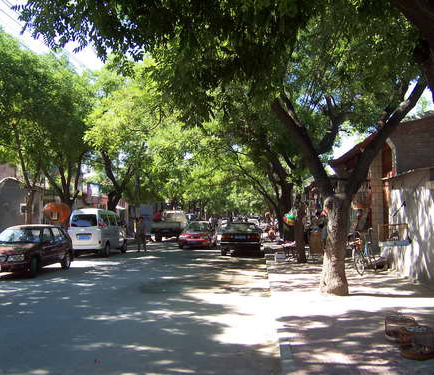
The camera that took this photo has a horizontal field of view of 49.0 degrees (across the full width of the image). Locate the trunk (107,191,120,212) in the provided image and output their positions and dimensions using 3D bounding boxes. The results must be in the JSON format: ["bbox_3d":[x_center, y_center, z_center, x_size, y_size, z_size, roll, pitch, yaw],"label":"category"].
[{"bbox_3d":[-5.878,1.752,26.943,0.600,3.100,0.600,0,-4,5],"label":"trunk"}]

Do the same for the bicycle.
[{"bbox_3d":[4.019,1.810,13.038,0.600,1.080,1.700,-2,-4,30],"label":"bicycle"}]

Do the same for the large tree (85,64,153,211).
[{"bbox_3d":[-5.511,-1.641,27.164,4.400,10.000,4.400,0,-4,5],"label":"large tree"}]

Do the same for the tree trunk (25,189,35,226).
[{"bbox_3d":[-7.046,1.418,17.946,0.300,2.600,0.300,0,-4,5],"label":"tree trunk"}]

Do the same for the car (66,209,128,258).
[{"bbox_3d":[-5.257,2.030,21.428,1.550,1.950,4.000,0,-4,5],"label":"car"}]

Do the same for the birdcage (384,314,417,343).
[{"bbox_3d":[2.276,1.742,5.888,0.400,0.230,0.400,0,-4,0],"label":"birdcage"}]

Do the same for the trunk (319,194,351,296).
[{"bbox_3d":[2.385,1.123,9.560,0.570,2.000,0.540,0,-4,5],"label":"trunk"}]

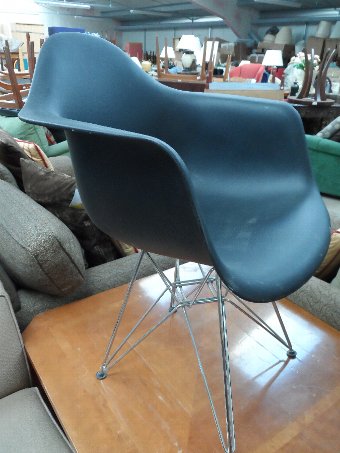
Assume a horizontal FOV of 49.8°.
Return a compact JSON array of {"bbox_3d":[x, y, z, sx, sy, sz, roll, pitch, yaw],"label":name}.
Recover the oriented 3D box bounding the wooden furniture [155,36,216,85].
[{"bbox_3d":[0.192,-2.050,4.510,0.650,0.500,0.460,7,27,15],"label":"wooden furniture"}]

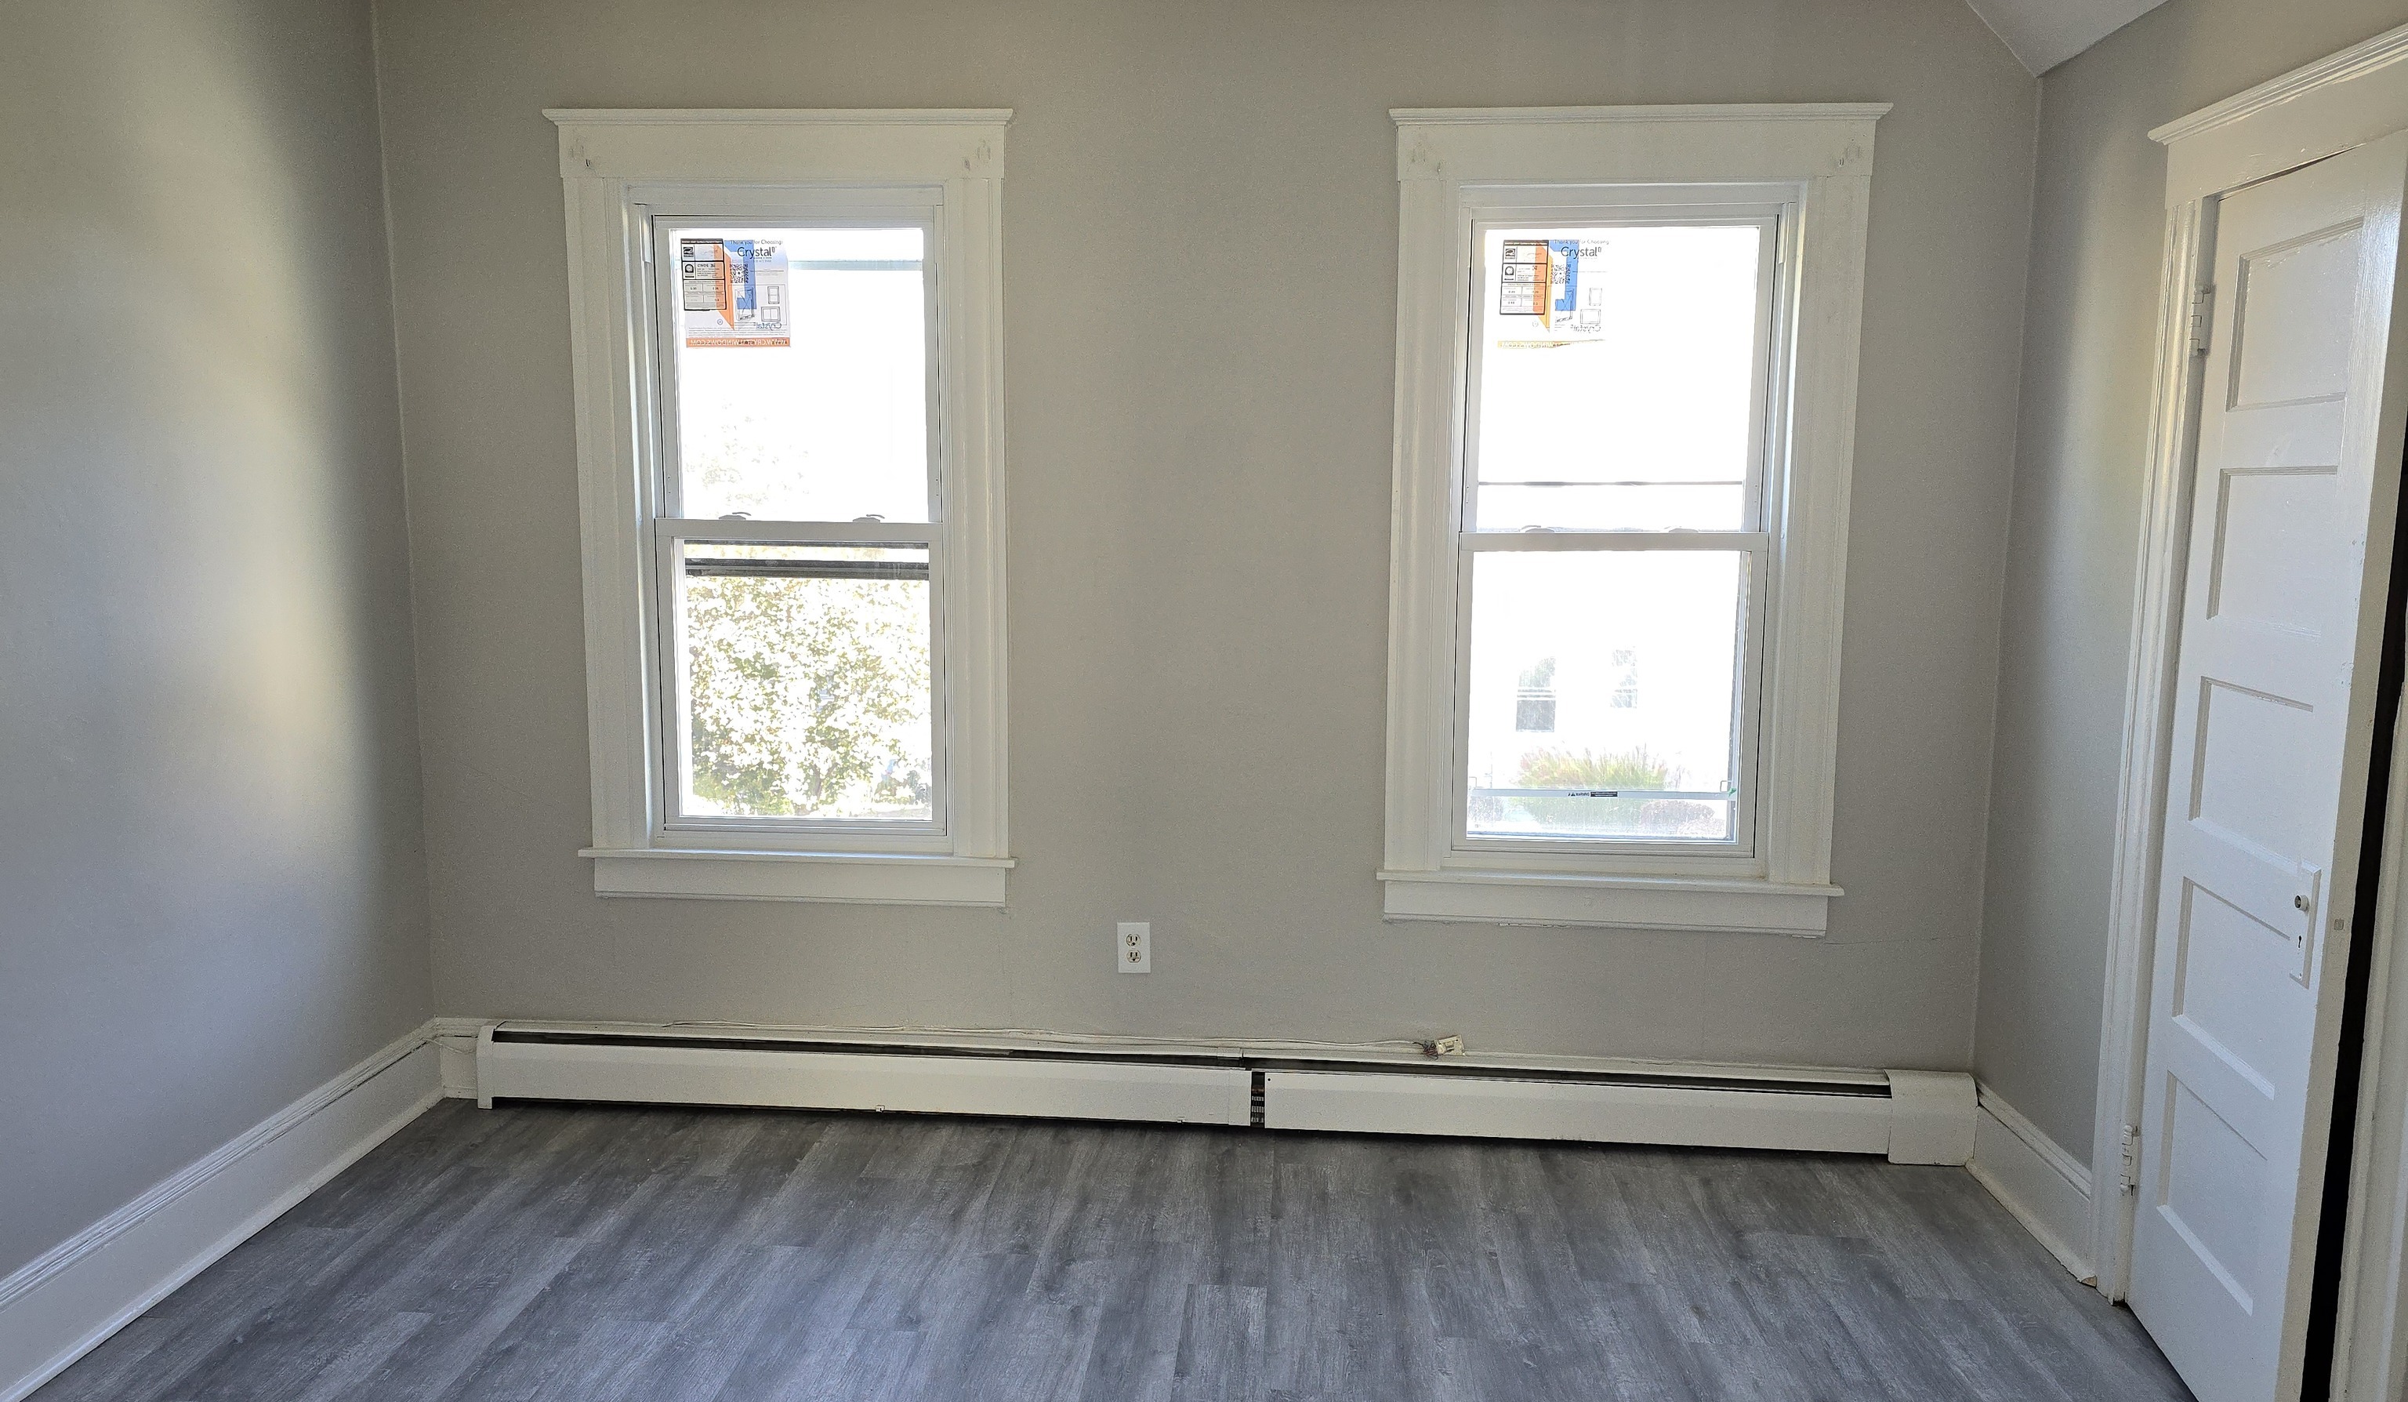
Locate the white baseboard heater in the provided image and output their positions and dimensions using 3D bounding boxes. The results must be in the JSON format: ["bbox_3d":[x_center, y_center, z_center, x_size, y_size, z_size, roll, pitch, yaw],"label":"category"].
[{"bbox_3d":[-0.010,0.884,3.649,3.382,0.198,0.077,1,8,4],"label":"white baseboard heater"}]

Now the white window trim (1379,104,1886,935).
[{"bbox_3d":[0.892,-0.362,3.468,1.020,1.752,0.135,1,8,4],"label":"white window trim"}]

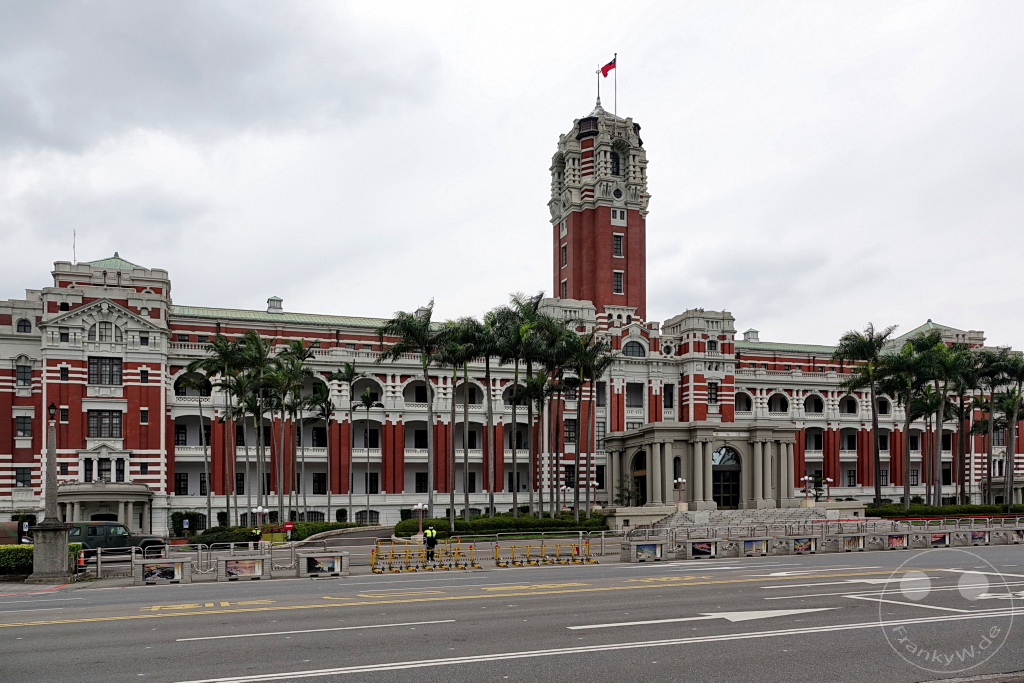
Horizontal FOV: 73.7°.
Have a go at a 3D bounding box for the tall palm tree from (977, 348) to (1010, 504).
[{"bbox_3d":[62.065,11.150,88.000,4.800,20.500,4.800,0,-3,0],"label":"tall palm tree"}]

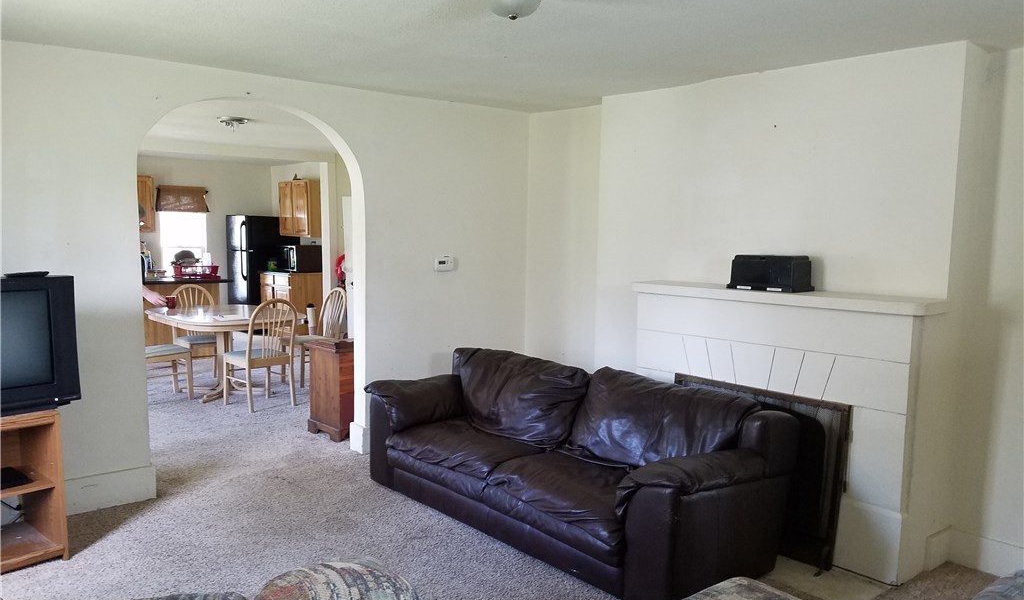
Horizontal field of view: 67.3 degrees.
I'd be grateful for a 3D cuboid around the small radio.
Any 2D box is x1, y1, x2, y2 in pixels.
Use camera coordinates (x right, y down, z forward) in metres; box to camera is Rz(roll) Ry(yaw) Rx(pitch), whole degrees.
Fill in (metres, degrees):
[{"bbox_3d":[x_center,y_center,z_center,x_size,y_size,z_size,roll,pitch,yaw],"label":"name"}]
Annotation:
[{"bbox_3d":[1.337,-0.138,3.939,0.251,0.179,0.330,-5,8,-42],"label":"small radio"}]

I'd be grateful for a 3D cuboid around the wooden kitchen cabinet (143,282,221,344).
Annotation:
[{"bbox_3d":[-3.985,0.207,8.858,1.013,0.918,0.644,-5,8,-42],"label":"wooden kitchen cabinet"}]

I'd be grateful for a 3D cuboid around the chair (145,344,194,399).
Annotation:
[{"bbox_3d":[-3.161,0.414,6.762,0.549,0.934,0.471,-5,8,-42],"label":"chair"}]

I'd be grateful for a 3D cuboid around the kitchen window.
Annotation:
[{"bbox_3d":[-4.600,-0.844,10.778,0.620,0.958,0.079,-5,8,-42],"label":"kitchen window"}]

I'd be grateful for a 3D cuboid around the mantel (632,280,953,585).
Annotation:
[{"bbox_3d":[1.335,0.570,3.959,0.487,1.240,1.507,-5,8,-42],"label":"mantel"}]

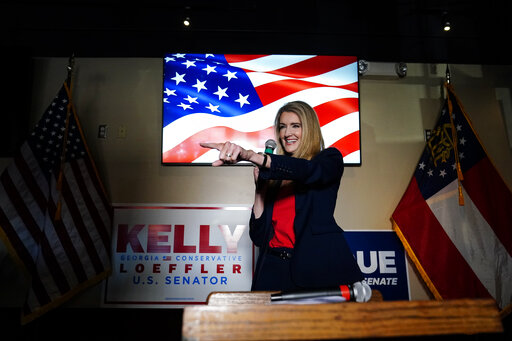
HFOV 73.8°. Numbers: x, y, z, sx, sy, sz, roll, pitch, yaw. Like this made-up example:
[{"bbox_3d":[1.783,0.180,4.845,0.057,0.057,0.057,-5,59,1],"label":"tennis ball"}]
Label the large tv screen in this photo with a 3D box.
[{"bbox_3d":[0.054,-0.515,2.919,1.670,0.955,0.070,0,-5,-2],"label":"large tv screen"}]

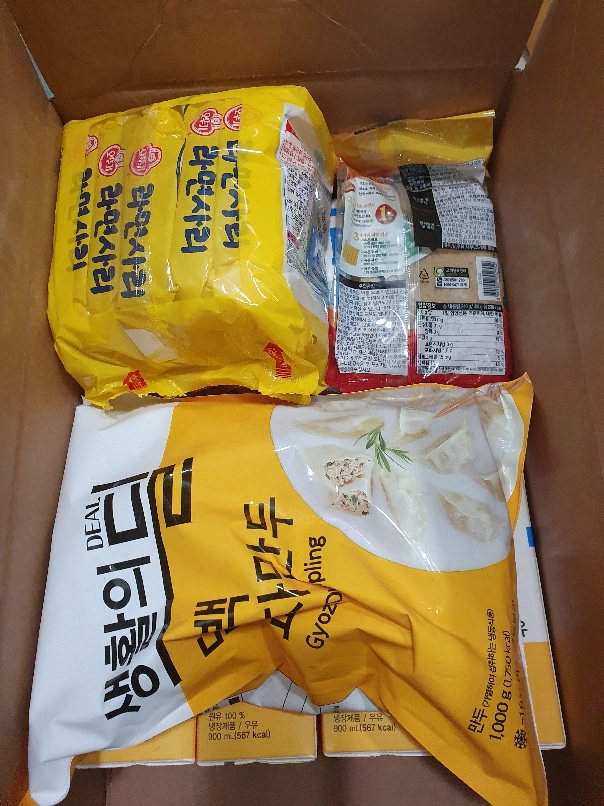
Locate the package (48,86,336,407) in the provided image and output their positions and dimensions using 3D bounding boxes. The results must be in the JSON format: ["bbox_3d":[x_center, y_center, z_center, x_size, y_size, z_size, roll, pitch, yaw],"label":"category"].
[{"bbox_3d":[-0.070,-0.100,0.455,0.180,0.115,0.195,-3,72,2],"label":"package"}]

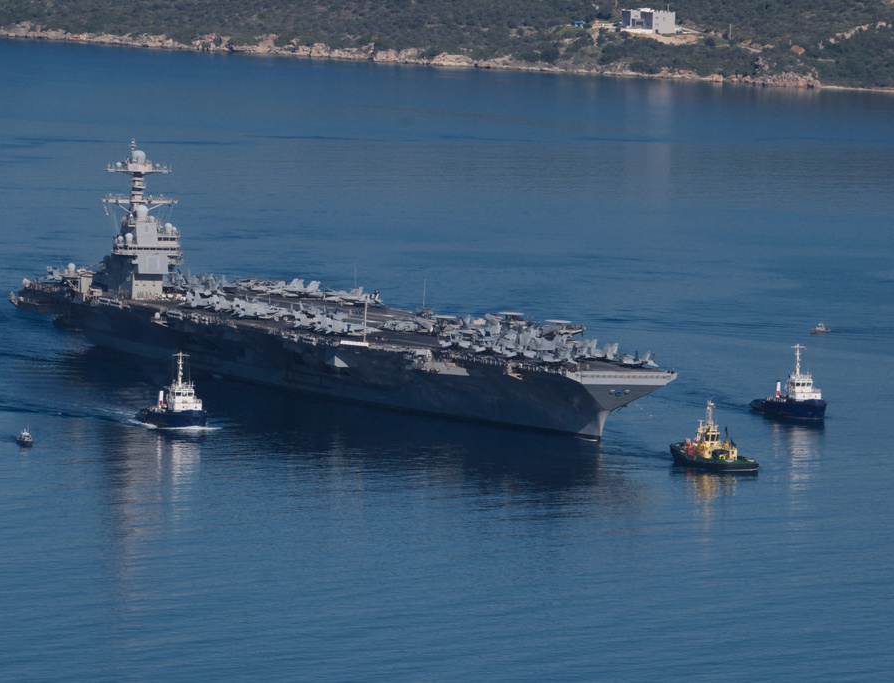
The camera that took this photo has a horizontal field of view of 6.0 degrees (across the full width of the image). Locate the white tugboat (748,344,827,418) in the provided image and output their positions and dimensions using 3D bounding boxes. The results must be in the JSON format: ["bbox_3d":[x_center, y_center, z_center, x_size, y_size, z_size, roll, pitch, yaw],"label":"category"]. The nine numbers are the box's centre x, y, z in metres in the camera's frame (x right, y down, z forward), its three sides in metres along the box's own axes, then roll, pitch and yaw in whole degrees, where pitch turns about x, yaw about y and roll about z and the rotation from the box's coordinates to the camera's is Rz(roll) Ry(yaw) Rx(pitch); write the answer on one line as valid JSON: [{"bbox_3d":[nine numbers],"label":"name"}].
[{"bbox_3d":[96.799,10.857,2412.304,10.200,20.200,29.500,0,5,-30],"label":"white tugboat"}]

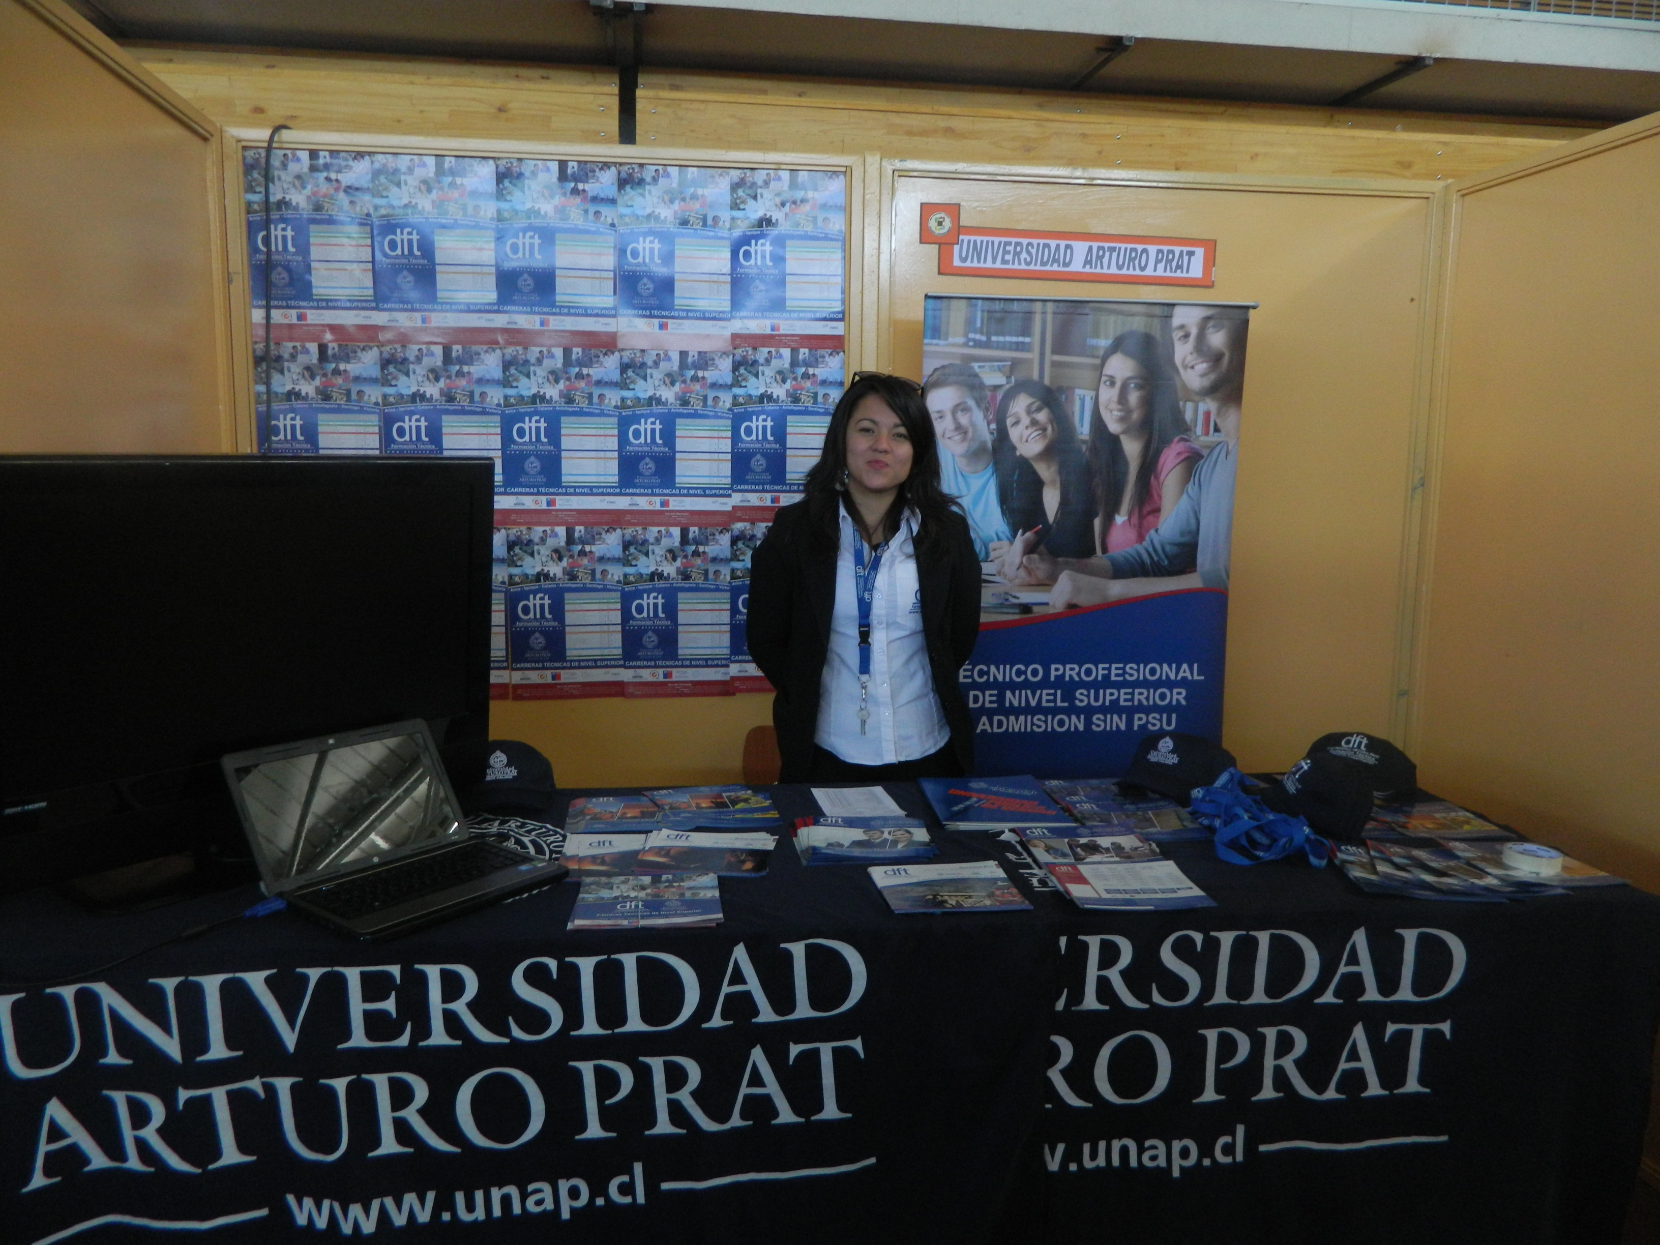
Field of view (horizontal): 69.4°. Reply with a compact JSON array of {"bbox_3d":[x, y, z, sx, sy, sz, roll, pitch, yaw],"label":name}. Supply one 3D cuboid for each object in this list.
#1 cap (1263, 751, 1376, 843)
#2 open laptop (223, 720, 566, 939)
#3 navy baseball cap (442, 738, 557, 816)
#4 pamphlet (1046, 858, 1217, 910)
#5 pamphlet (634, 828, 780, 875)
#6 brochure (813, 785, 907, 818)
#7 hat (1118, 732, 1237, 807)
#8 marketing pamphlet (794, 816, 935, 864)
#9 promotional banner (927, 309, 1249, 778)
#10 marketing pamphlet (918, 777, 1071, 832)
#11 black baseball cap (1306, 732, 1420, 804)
[{"bbox_3d":[0.881,0.305,2.178,0.220,0.120,0.170,3,8,24],"label":"cap"},{"bbox_3d":[-0.659,0.303,1.833,0.353,0.221,0.354,5,9,36],"label":"open laptop"},{"bbox_3d":[-0.602,0.261,2.192,0.190,0.118,0.265,-1,8,-12],"label":"navy baseball cap"},{"bbox_3d":[0.462,0.406,1.849,0.210,0.006,0.203,-1,8,-4],"label":"pamphlet"},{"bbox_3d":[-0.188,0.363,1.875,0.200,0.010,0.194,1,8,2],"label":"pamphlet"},{"bbox_3d":[0.048,0.348,2.325,0.148,0.004,0.200,-1,8,-9],"label":"brochure"},{"bbox_3d":[0.659,0.259,2.284,0.190,0.118,0.265,8,10,43],"label":"hat"},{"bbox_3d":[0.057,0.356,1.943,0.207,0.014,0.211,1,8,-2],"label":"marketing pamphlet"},{"bbox_3d":[0.623,0.117,2.990,0.830,1.788,0.060,-1,8,-8],"label":"promotional banner"},{"bbox_3d":[0.296,0.327,2.183,0.233,0.014,0.299,0,8,-6],"label":"marketing pamphlet"},{"bbox_3d":[1.014,0.261,2.302,0.190,0.118,0.265,7,10,40],"label":"black baseball cap"}]

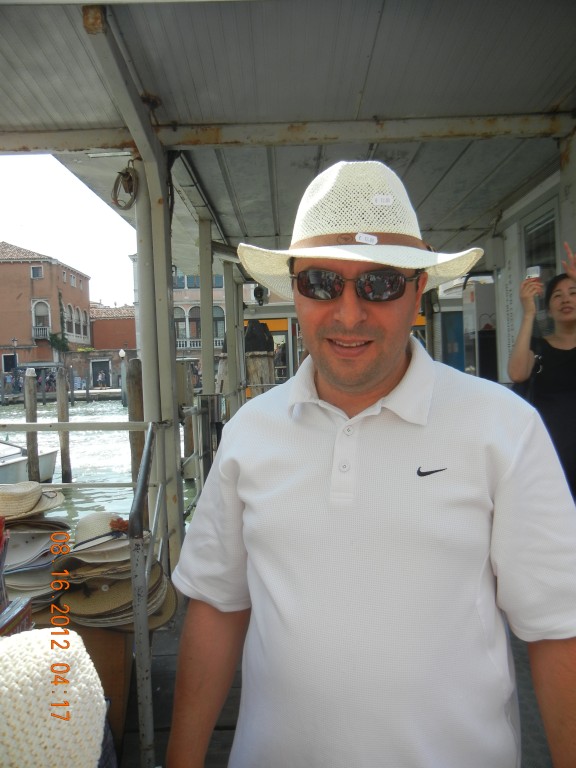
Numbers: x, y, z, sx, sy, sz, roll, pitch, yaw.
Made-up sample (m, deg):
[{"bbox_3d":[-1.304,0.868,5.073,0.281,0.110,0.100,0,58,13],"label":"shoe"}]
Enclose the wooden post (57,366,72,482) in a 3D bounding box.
[{"bbox_3d":[-4.758,0.885,14.200,0.240,2.500,0.240,-2,1,0],"label":"wooden post"}]

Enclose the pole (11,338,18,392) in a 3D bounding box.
[{"bbox_3d":[-23.422,-1.584,57.000,0.500,4.600,0.500,-1,1,0],"label":"pole"}]

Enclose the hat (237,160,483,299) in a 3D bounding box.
[{"bbox_3d":[0.097,-0.212,0.900,0.330,0.160,0.360,1,0,7],"label":"hat"}]

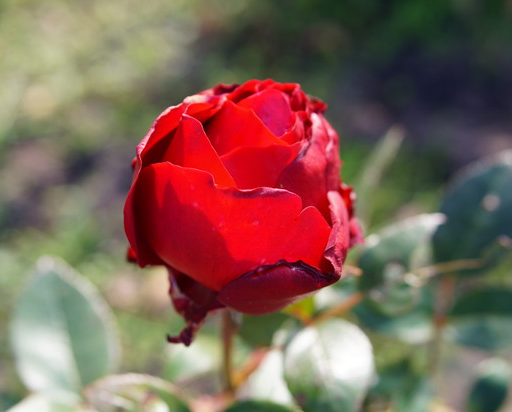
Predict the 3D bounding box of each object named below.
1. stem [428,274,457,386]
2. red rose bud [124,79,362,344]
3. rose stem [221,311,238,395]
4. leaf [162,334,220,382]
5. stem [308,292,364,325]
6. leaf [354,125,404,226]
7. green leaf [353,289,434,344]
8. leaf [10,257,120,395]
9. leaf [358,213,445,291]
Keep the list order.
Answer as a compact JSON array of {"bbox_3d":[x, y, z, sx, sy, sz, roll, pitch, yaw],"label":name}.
[{"bbox_3d":[0.086,0.058,0.360,0.007,0.050,0.007,5,21,-2],"label":"stem"},{"bbox_3d":[-0.004,0.001,0.280,0.082,0.088,0.078,6,20,-2],"label":"red rose bud"},{"bbox_3d":[-0.010,0.055,0.295,0.006,0.036,0.006,1,23,0],"label":"rose stem"},{"bbox_3d":[-0.030,0.071,0.360,0.028,0.023,0.014,-17,20,-7],"label":"leaf"},{"bbox_3d":[0.033,0.042,0.315,0.026,0.004,0.004,-29,0,-11],"label":"stem"},{"bbox_3d":[0.064,-0.016,0.400,0.014,0.056,0.012,22,-3,32],"label":"leaf"},{"bbox_3d":[0.064,0.052,0.360,0.040,0.022,0.020,0,23,0],"label":"green leaf"},{"bbox_3d":[-0.082,0.052,0.335,0.043,0.058,0.014,-13,6,-8],"label":"leaf"},{"bbox_3d":[0.061,0.020,0.330,0.030,0.038,0.014,41,7,25],"label":"leaf"}]

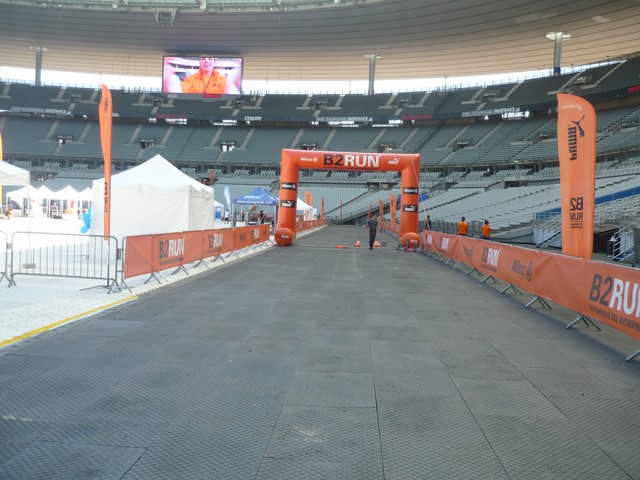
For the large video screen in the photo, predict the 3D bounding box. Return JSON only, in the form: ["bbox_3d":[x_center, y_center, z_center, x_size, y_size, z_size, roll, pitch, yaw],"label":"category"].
[{"bbox_3d":[-30.662,-42.940,159.937,20.900,9.700,1.000,2,2,3],"label":"large video screen"}]

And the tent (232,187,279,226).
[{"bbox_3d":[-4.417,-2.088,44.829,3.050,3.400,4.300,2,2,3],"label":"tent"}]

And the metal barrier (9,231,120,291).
[{"bbox_3d":[-5.057,0.448,12.117,2.150,1.100,0.500,2,2,3],"label":"metal barrier"}]

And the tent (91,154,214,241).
[{"bbox_3d":[-5.199,-1.026,19.527,3.000,3.400,3.000,2,2,3],"label":"tent"}]

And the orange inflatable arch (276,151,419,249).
[{"bbox_3d":[1.446,-2.063,31.338,7.350,4.880,1.100,2,2,3],"label":"orange inflatable arch"}]

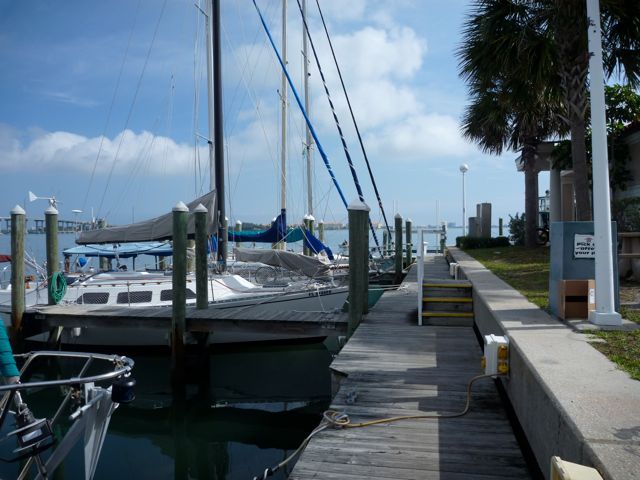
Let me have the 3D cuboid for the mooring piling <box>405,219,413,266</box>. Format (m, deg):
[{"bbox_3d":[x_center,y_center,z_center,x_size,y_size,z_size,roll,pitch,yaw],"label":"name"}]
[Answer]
[{"bbox_3d":[4.843,0.135,28.027,0.300,2.596,0.300,0,1,12],"label":"mooring piling"}]

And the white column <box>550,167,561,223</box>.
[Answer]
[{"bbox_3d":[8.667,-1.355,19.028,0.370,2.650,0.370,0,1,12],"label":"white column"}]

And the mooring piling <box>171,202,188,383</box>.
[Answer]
[{"bbox_3d":[-2.485,0.924,9.284,0.290,3.207,0.290,0,1,12],"label":"mooring piling"}]

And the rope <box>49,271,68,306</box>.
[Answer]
[{"bbox_3d":[-5.837,1.087,11.600,0.370,0.710,0.170,-1,1,-18],"label":"rope"}]

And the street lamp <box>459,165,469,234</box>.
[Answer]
[{"bbox_3d":[7.547,-1.854,27.044,0.450,4.200,0.450,0,1,12],"label":"street lamp"}]

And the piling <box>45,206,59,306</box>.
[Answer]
[{"bbox_3d":[-6.039,0.361,11.724,0.280,2.283,0.280,0,1,12],"label":"piling"}]

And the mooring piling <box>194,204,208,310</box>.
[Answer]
[{"bbox_3d":[-2.473,0.368,10.924,0.270,2.253,0.270,0,1,12],"label":"mooring piling"}]

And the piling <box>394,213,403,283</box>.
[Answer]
[{"bbox_3d":[3.085,0.347,20.029,0.280,2.743,0.280,0,1,12],"label":"piling"}]

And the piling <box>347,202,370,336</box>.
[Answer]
[{"bbox_3d":[0.722,0.516,9.326,0.370,2.470,0.370,0,1,12],"label":"piling"}]

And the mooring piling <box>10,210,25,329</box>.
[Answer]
[{"bbox_3d":[-6.040,0.582,10.427,0.290,2.551,0.290,0,1,12],"label":"mooring piling"}]

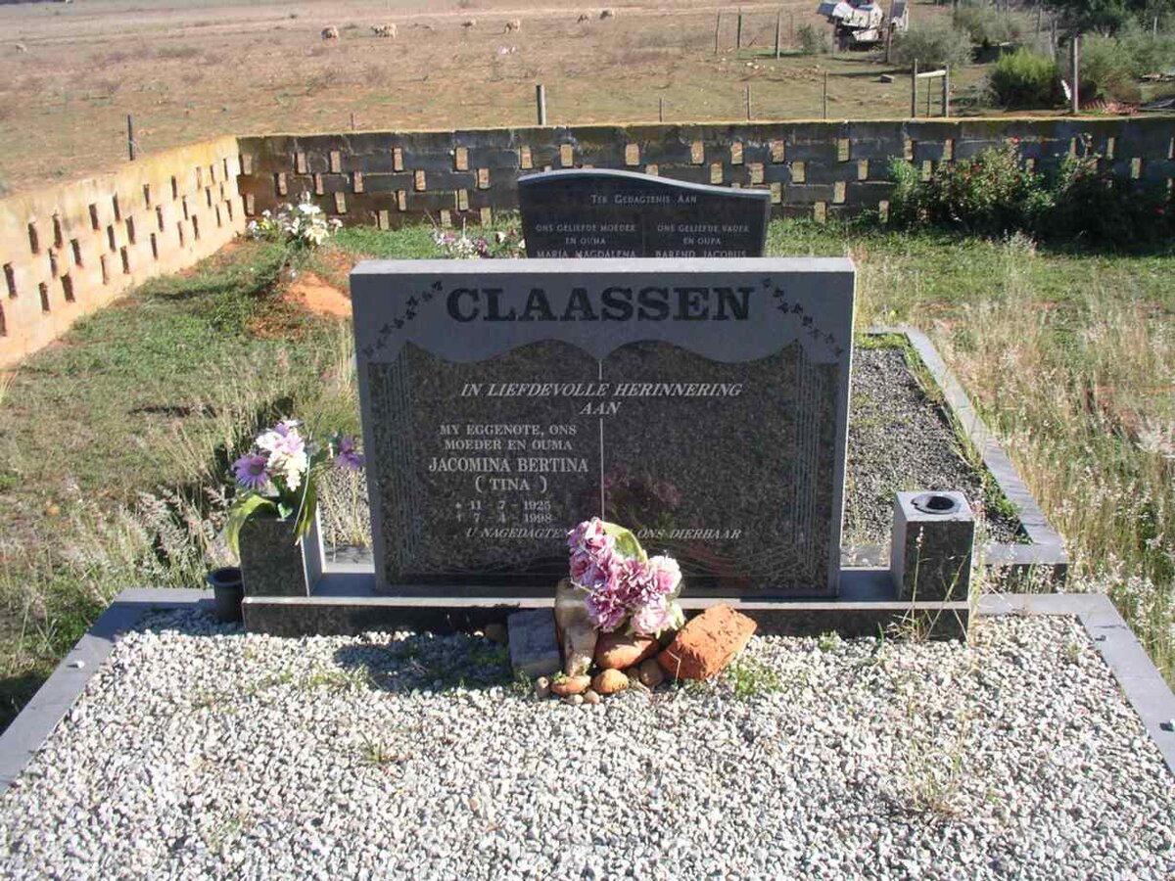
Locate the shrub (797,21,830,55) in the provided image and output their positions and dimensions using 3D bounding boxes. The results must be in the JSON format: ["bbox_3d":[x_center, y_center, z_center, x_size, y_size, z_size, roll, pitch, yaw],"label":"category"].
[{"bbox_3d":[5.749,-10.243,32.000,0.798,0.821,0.758,2,21,9],"label":"shrub"}]

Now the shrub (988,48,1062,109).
[{"bbox_3d":[6.435,-5.353,18.500,1.096,0.844,1.041,6,22,18],"label":"shrub"}]

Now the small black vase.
[{"bbox_3d":[-0.787,0.338,2.746,0.080,0.102,0.080,0,21,3],"label":"small black vase"}]

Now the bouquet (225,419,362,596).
[{"bbox_3d":[-0.607,0.139,2.633,0.270,0.345,0.210,0,21,3],"label":"bouquet"}]

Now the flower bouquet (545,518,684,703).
[{"bbox_3d":[0.057,0.327,2.443,0.270,0.320,0.210,0,21,3],"label":"flower bouquet"}]

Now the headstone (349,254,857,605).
[{"bbox_3d":[0.032,-0.016,2.538,0.967,0.688,0.106,0,21,3],"label":"headstone"}]

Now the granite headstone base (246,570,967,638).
[{"bbox_3d":[0.031,0.348,2.664,1.500,0.082,0.185,0,21,3],"label":"granite headstone base"}]

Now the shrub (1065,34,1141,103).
[{"bbox_3d":[7.998,-5.794,19.500,1.155,1.020,1.098,7,22,20],"label":"shrub"}]

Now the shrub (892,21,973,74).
[{"bbox_3d":[7.137,-8.145,26.000,1.703,0.985,1.618,4,21,14],"label":"shrub"}]

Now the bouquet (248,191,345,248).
[{"bbox_3d":[-1.600,-1.207,6.882,0.500,0.280,0.360,0,21,3],"label":"bouquet"}]

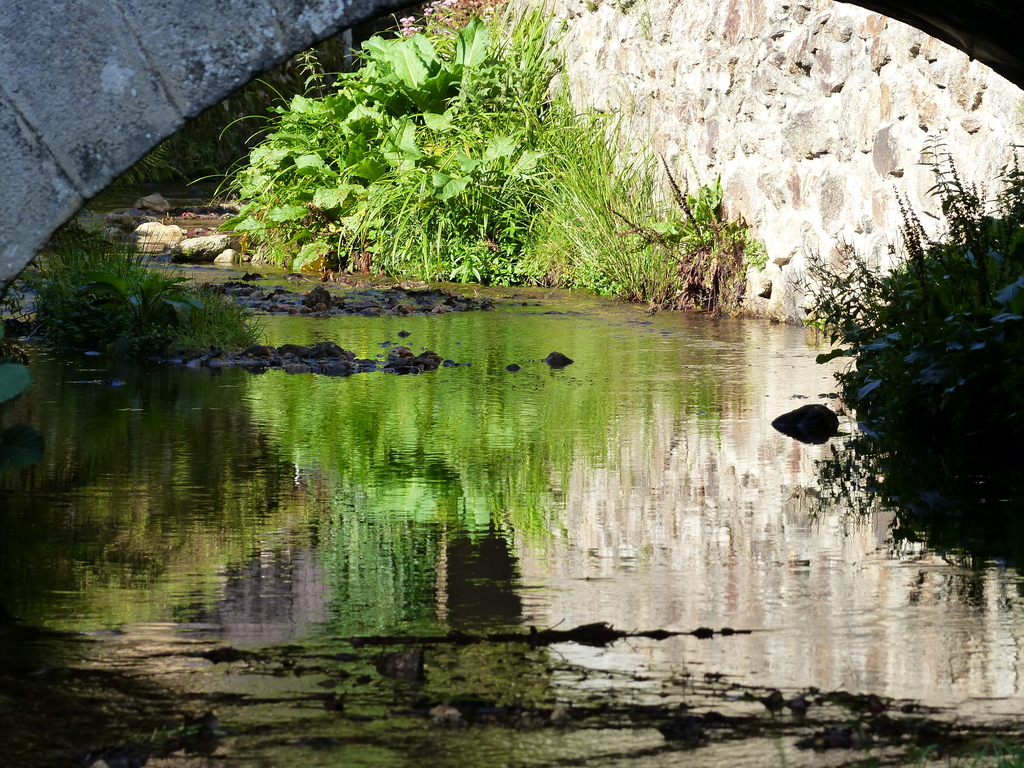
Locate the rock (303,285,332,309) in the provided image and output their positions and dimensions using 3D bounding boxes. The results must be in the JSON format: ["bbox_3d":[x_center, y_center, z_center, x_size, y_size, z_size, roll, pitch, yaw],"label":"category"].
[{"bbox_3d":[-1.001,-0.450,30.600,0.149,0.118,0.130,0,4,0],"label":"rock"}]

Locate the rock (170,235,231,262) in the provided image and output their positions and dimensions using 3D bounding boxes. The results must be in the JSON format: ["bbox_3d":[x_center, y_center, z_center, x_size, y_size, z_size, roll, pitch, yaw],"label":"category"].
[{"bbox_3d":[-1.760,-0.763,33.600,0.339,0.153,0.240,0,4,0],"label":"rock"}]

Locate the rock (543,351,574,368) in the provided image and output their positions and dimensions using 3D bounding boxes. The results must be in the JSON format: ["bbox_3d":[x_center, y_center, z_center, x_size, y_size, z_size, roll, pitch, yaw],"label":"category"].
[{"bbox_3d":[0.209,-0.110,26.700,0.139,0.076,0.110,0,4,0],"label":"rock"}]

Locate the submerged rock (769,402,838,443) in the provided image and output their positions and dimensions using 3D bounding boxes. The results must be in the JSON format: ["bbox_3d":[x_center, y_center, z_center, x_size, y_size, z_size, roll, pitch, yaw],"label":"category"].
[{"bbox_3d":[1.156,0.156,23.500,0.265,0.158,0.210,0,4,0],"label":"submerged rock"}]

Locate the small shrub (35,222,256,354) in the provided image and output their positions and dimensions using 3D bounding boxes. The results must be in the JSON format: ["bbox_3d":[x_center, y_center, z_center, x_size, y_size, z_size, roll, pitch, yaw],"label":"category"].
[{"bbox_3d":[-1.718,-0.437,27.800,1.038,0.608,0.850,0,4,0],"label":"small shrub"}]

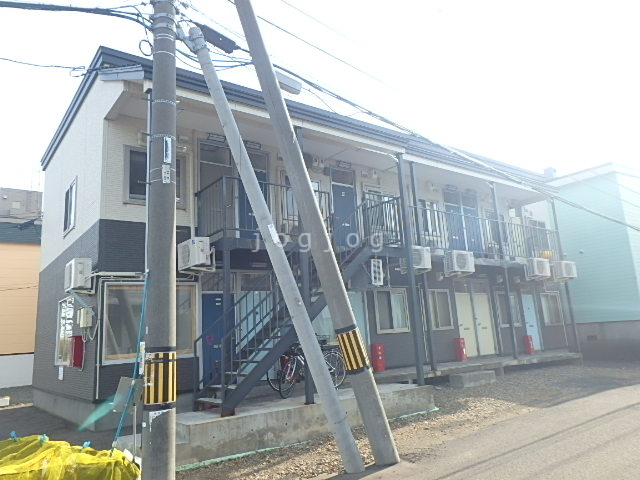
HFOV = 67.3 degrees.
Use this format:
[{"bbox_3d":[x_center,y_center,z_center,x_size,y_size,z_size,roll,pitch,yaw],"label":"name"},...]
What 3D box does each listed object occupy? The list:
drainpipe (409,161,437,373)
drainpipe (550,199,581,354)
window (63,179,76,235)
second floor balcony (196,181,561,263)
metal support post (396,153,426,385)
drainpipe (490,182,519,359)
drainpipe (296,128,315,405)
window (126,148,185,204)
[{"bbox_3d":[2.558,0.555,11.949,0.105,5.278,0.105,6,-15,-37],"label":"drainpipe"},{"bbox_3d":[8.373,1.170,16.379,0.100,5.332,0.100,6,-15,-37],"label":"drainpipe"},{"bbox_3d":[-5.851,-0.757,11.244,0.110,1.170,1.270,6,-15,-37],"label":"window"},{"bbox_3d":[3.000,0.070,13.333,13.037,1.417,1.337,5,-15,-38],"label":"second floor balcony"},{"bbox_3d":[1.915,0.495,10.146,0.120,4.950,0.120,6,-15,-37],"label":"metal support post"},{"bbox_3d":[5.427,0.812,14.146,0.100,5.202,0.100,6,-15,-37],"label":"drainpipe"},{"bbox_3d":[-0.311,0.350,9.796,0.110,5.678,0.110,5,-15,-38],"label":"drainpipe"},{"bbox_3d":[-3.274,-1.222,9.648,1.240,1.150,0.110,6,-15,-37],"label":"window"}]

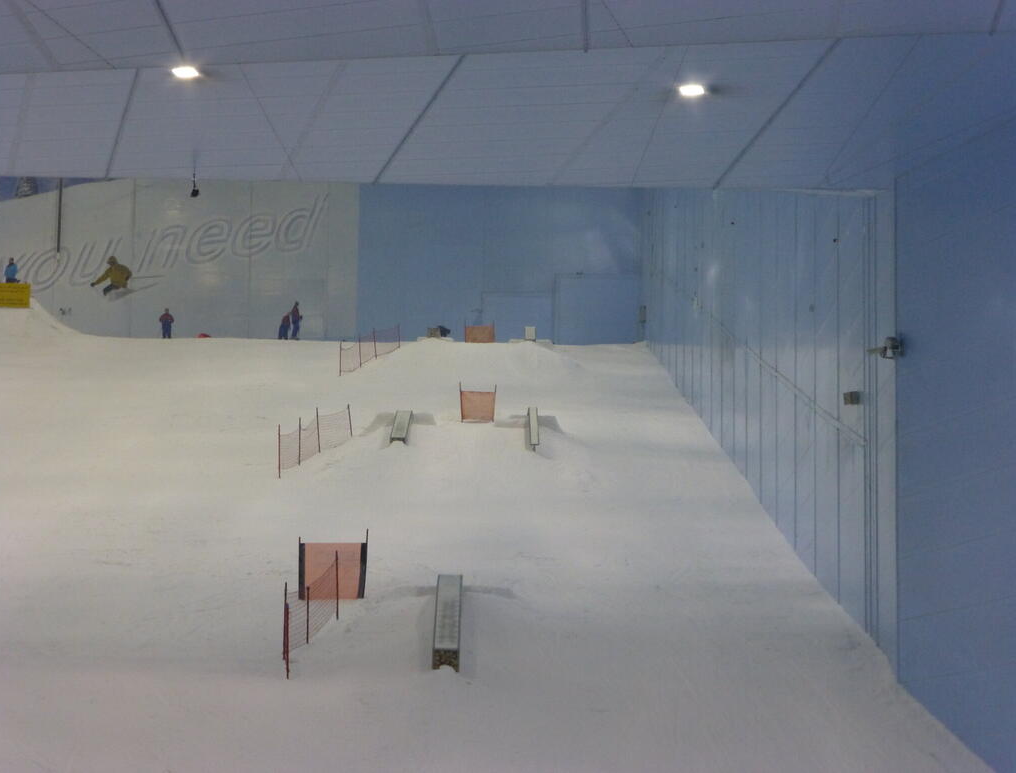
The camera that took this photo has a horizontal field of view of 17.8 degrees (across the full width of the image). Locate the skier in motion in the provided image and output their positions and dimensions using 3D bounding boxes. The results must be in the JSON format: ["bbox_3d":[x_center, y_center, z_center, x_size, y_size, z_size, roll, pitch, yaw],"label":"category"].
[{"bbox_3d":[-19.605,-5.425,160.000,1.500,1.850,1.600,7,-10,-40],"label":"skier in motion"}]

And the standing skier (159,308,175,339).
[{"bbox_3d":[-17.318,-3.194,165.000,0.760,1.560,0.420,2,-7,-6],"label":"standing skier"}]

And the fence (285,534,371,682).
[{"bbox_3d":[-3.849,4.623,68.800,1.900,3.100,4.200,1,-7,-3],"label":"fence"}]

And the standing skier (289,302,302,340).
[{"bbox_3d":[-10.405,-3.196,159.000,0.620,1.830,0.550,-2,-8,17],"label":"standing skier"}]

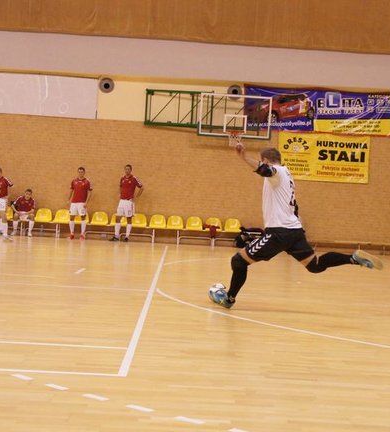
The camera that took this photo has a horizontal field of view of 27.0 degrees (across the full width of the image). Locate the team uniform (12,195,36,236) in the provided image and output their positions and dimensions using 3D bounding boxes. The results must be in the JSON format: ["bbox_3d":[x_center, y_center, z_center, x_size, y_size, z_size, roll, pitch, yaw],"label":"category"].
[{"bbox_3d":[-4.236,-0.012,20.200,0.550,1.030,0.680,3,1,-6],"label":"team uniform"}]

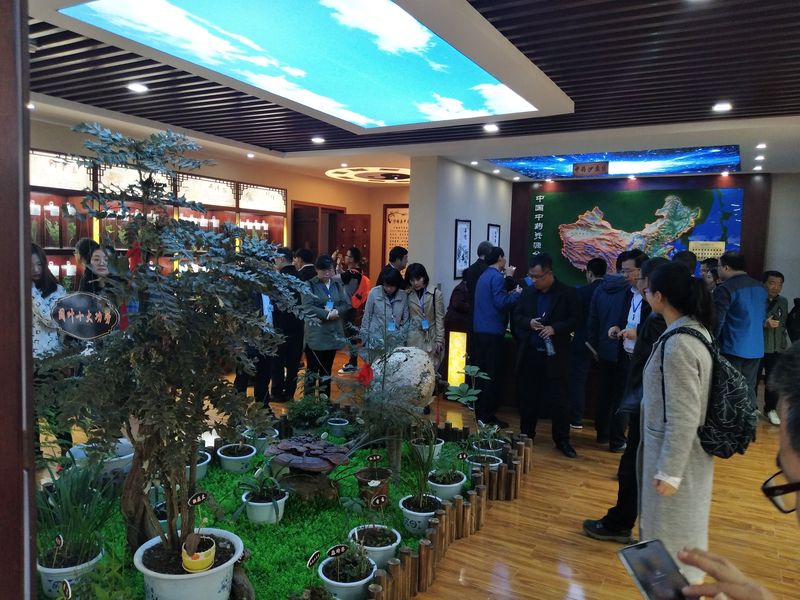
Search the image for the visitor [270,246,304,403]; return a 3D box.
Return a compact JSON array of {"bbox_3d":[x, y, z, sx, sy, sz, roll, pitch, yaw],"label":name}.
[{"bbox_3d":[-1.190,0.274,6.300,0.330,1.644,0.470,6,6,41],"label":"visitor"}]

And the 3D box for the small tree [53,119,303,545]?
[{"bbox_3d":[-0.998,0.177,2.694,1.100,1.860,1.000,2,5,0],"label":"small tree"}]

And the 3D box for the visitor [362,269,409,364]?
[{"bbox_3d":[-0.164,0.411,6.406,0.460,1.535,0.400,0,4,-21],"label":"visitor"}]

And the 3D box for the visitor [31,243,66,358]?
[{"bbox_3d":[-2.670,0.383,4.500,0.470,1.621,0.340,4,5,27],"label":"visitor"}]

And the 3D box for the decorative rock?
[{"bbox_3d":[0.037,0.638,4.950,0.540,0.500,0.460,2,5,0],"label":"decorative rock"}]

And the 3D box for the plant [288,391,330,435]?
[{"bbox_3d":[-0.792,0.976,5.258,0.370,0.400,0.370,2,5,0],"label":"plant"}]

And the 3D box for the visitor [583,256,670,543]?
[{"bbox_3d":[1.444,0.592,3.532,0.500,1.686,0.480,4,5,30],"label":"visitor"}]

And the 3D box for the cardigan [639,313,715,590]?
[{"bbox_3d":[1.201,0.643,2.599,0.320,1.165,0.450,4,5,30],"label":"cardigan"}]

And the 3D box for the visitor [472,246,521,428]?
[{"bbox_3d":[0.900,0.348,5.850,0.420,1.722,0.460,-2,6,-37],"label":"visitor"}]

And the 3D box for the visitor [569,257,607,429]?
[{"bbox_3d":[1.916,0.422,6.033,0.500,1.686,0.400,0,4,-20],"label":"visitor"}]

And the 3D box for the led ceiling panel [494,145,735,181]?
[{"bbox_3d":[2.650,-1.667,7.357,2.649,0.070,1.918,4,5,30],"label":"led ceiling panel"}]

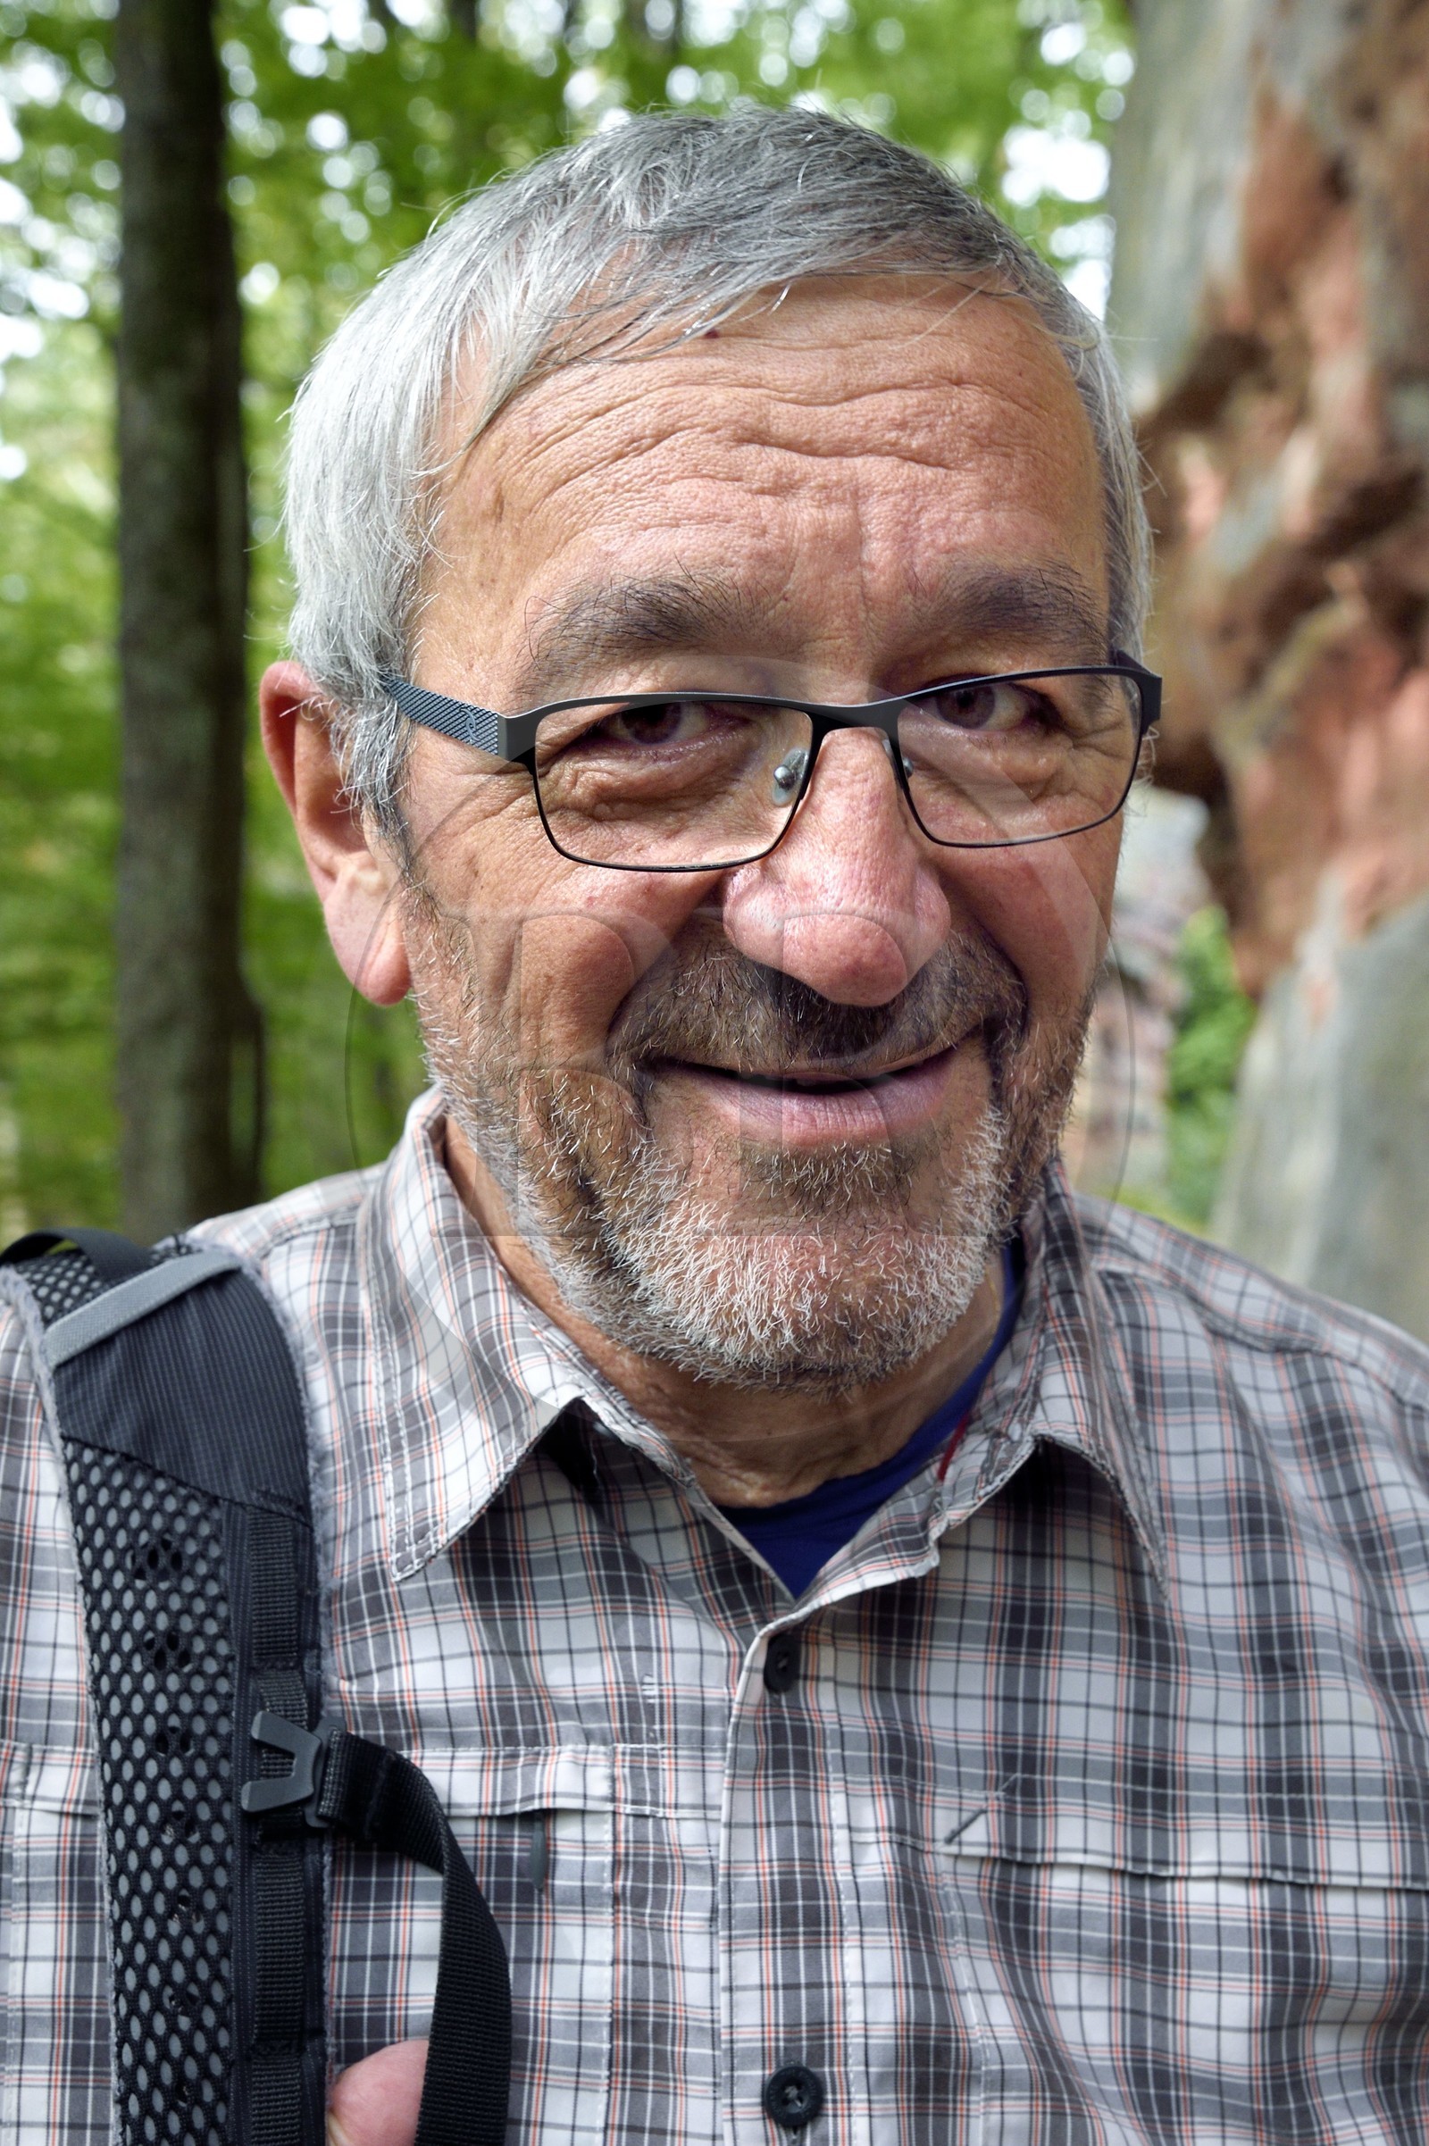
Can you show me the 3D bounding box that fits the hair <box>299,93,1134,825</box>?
[{"bbox_3d":[-0.001,-0.121,0.657,0.178,0.176,0.196,-4,10,-16],"label":"hair"}]

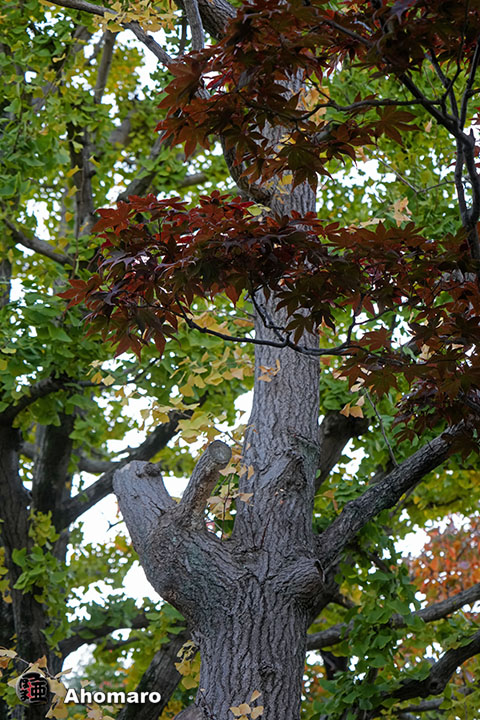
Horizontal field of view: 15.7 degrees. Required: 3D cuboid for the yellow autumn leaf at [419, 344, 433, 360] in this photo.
[{"bbox_3d":[0.694,-0.027,6.500,0.049,0.060,0.024,-2,-16,6],"label":"yellow autumn leaf"}]

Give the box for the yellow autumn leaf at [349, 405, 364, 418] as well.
[{"bbox_3d":[0.457,0.204,6.800,0.057,0.049,0.024,-1,-16,4],"label":"yellow autumn leaf"}]

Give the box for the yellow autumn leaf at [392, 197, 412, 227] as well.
[{"bbox_3d":[0.607,-0.555,6.500,0.075,0.112,0.050,-2,-16,5],"label":"yellow autumn leaf"}]

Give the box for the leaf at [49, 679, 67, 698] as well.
[{"bbox_3d":[-0.660,1.190,6.300,0.063,0.072,0.024,2,-16,-6],"label":"leaf"}]

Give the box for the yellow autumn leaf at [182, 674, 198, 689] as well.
[{"bbox_3d":[-0.198,1.275,6.900,0.061,0.056,0.024,0,-16,-2],"label":"yellow autumn leaf"}]

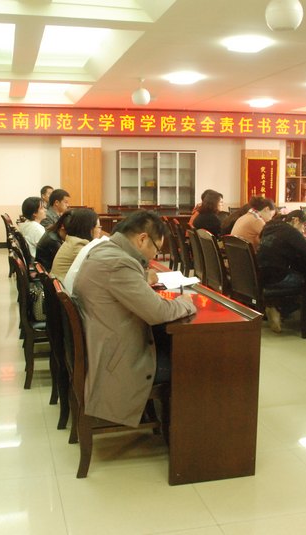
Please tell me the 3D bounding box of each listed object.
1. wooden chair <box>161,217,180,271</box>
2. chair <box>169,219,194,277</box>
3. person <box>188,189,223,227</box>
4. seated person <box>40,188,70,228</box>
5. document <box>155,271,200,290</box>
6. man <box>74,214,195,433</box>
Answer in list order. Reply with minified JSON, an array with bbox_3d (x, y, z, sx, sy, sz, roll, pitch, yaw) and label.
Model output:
[{"bbox_3d":[0.385,-0.170,7.664,0.600,0.920,0.540,-2,9,-14],"label":"wooden chair"},{"bbox_3d":[0.624,-0.279,8.863,0.640,0.900,0.570,-1,8,-3],"label":"chair"},{"bbox_3d":[0.692,-0.196,6.505,0.680,1.280,0.500,-2,9,-16],"label":"person"},{"bbox_3d":[-0.845,-0.133,6.006,0.720,1.290,0.500,-2,9,-13],"label":"seated person"},{"bbox_3d":[0.155,0.071,3.815,0.300,0.050,0.400,-2,9,-14],"label":"document"},{"bbox_3d":[-0.080,0.344,3.028,0.700,1.250,0.520,-2,9,-14],"label":"man"}]

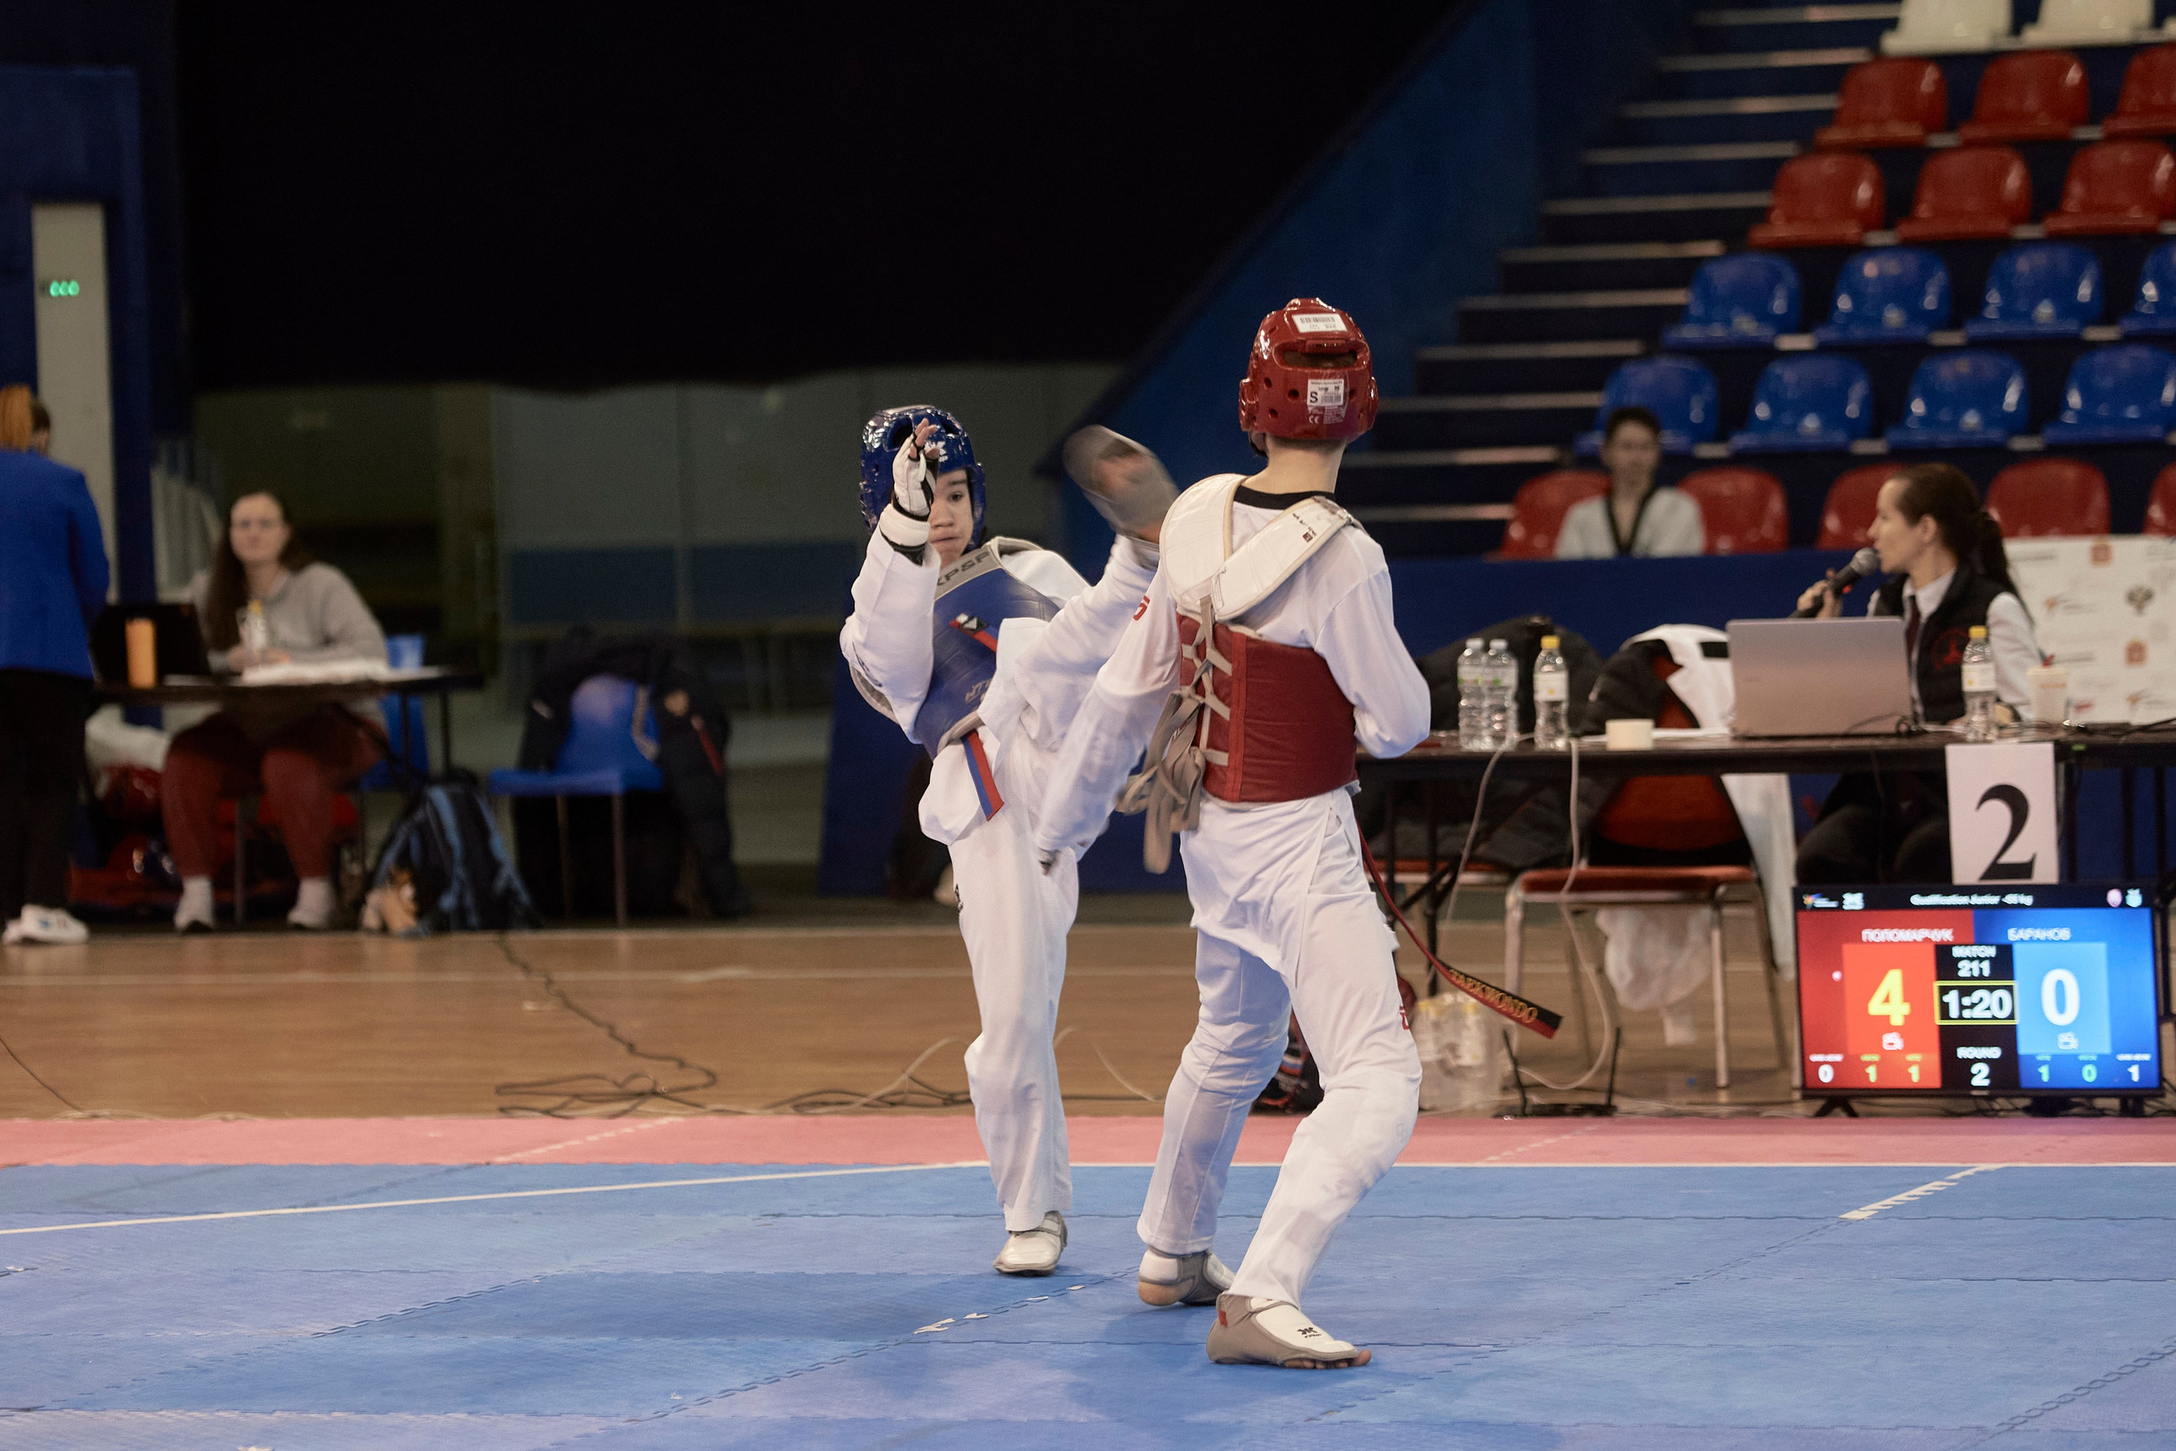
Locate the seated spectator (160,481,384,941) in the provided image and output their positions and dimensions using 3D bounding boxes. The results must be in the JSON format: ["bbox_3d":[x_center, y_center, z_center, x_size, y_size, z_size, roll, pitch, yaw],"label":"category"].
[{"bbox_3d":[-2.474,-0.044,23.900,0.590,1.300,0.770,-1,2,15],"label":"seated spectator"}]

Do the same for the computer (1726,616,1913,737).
[{"bbox_3d":[1.515,-0.100,16.150,0.370,0.245,0.270,-1,2,20],"label":"computer"}]

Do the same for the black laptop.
[{"bbox_3d":[-2.885,-0.255,24.200,0.370,0.240,0.280,-1,2,23],"label":"black laptop"}]

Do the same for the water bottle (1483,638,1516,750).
[{"bbox_3d":[0.821,-0.063,15.650,0.064,0.222,0.064,-2,2,0],"label":"water bottle"}]

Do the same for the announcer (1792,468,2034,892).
[{"bbox_3d":[1.740,0.119,16.400,0.520,1.310,0.750,-1,2,27],"label":"announcer"}]

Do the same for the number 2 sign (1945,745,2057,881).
[{"bbox_3d":[1.771,0.186,15.200,0.212,0.295,0.008,-1,2,16],"label":"number 2 sign"}]

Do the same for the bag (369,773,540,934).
[{"bbox_3d":[-1.930,0.388,23.900,0.370,0.485,0.340,-3,2,-40],"label":"bag"}]

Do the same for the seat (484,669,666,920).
[{"bbox_3d":[-1.516,0.190,23.400,0.440,0.790,0.460,-1,2,20],"label":"seat"}]

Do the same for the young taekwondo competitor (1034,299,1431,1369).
[{"bbox_3d":[0.200,0.139,11.920,0.680,1.590,0.650,-1,2,30],"label":"young taekwondo competitor"}]

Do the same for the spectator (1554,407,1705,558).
[{"bbox_3d":[1.616,-0.309,23.600,0.480,1.250,0.720,-2,2,14],"label":"spectator"}]

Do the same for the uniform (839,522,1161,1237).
[{"bbox_3d":[-0.145,0.250,12.800,0.520,1.150,0.780,-2,2,-19],"label":"uniform"}]

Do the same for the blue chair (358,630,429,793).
[{"bbox_3d":[-2.340,0.165,24.300,0.480,0.850,0.520,-1,2,21],"label":"blue chair"}]

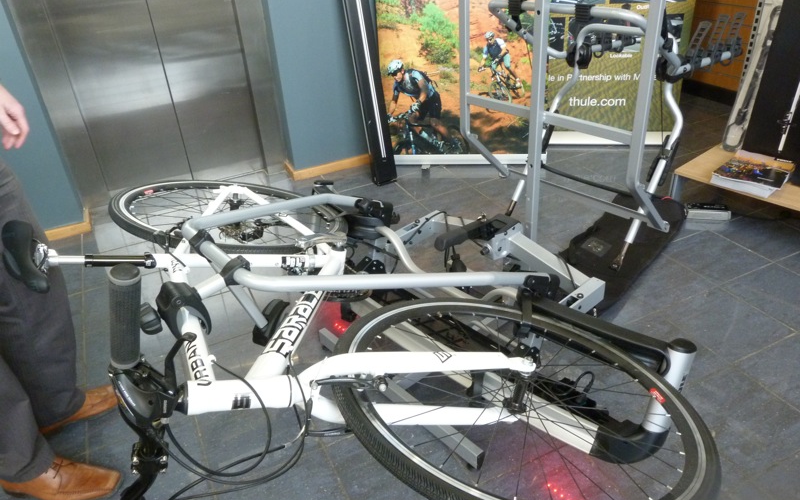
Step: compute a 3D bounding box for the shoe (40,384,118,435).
[{"bbox_3d":[-0.935,0.421,1.717,0.305,0.110,0.110,-18,35,-22],"label":"shoe"}]

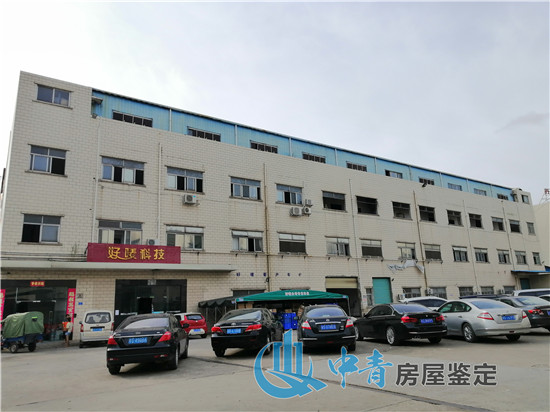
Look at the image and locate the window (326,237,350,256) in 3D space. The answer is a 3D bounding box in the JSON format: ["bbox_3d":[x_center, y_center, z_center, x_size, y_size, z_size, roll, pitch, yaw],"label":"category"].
[{"bbox_3d":[5.820,3.794,38.258,2.782,1.640,0.200,7,-17,-34],"label":"window"}]

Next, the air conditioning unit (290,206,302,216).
[{"bbox_3d":[1.716,0.480,33.163,0.860,0.600,0.330,7,-16,-33],"label":"air conditioning unit"}]

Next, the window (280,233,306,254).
[{"bbox_3d":[1.500,3.276,35.379,2.782,1.640,0.200,7,-17,-34],"label":"window"}]

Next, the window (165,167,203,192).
[{"bbox_3d":[-6.730,-1.942,31.067,2.782,1.633,0.200,7,-17,-34],"label":"window"}]

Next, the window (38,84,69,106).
[{"bbox_3d":[-13.580,-6.738,25.354,1.727,1.036,0.180,7,-16,-34],"label":"window"}]

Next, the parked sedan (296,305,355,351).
[{"bbox_3d":[1.753,4.380,14.951,1.810,1.475,4.850,-3,-14,2],"label":"parked sedan"}]

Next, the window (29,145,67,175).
[{"bbox_3d":[-13.388,-2.666,24.409,1.818,1.495,0.180,7,-16,-34],"label":"window"}]

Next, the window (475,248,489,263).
[{"bbox_3d":[24.785,5.985,49.548,2.779,1.577,0.180,7,-16,-34],"label":"window"}]

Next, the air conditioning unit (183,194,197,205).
[{"bbox_3d":[-5.794,-0.434,28.187,0.840,0.580,0.320,7,-16,-33],"label":"air conditioning unit"}]

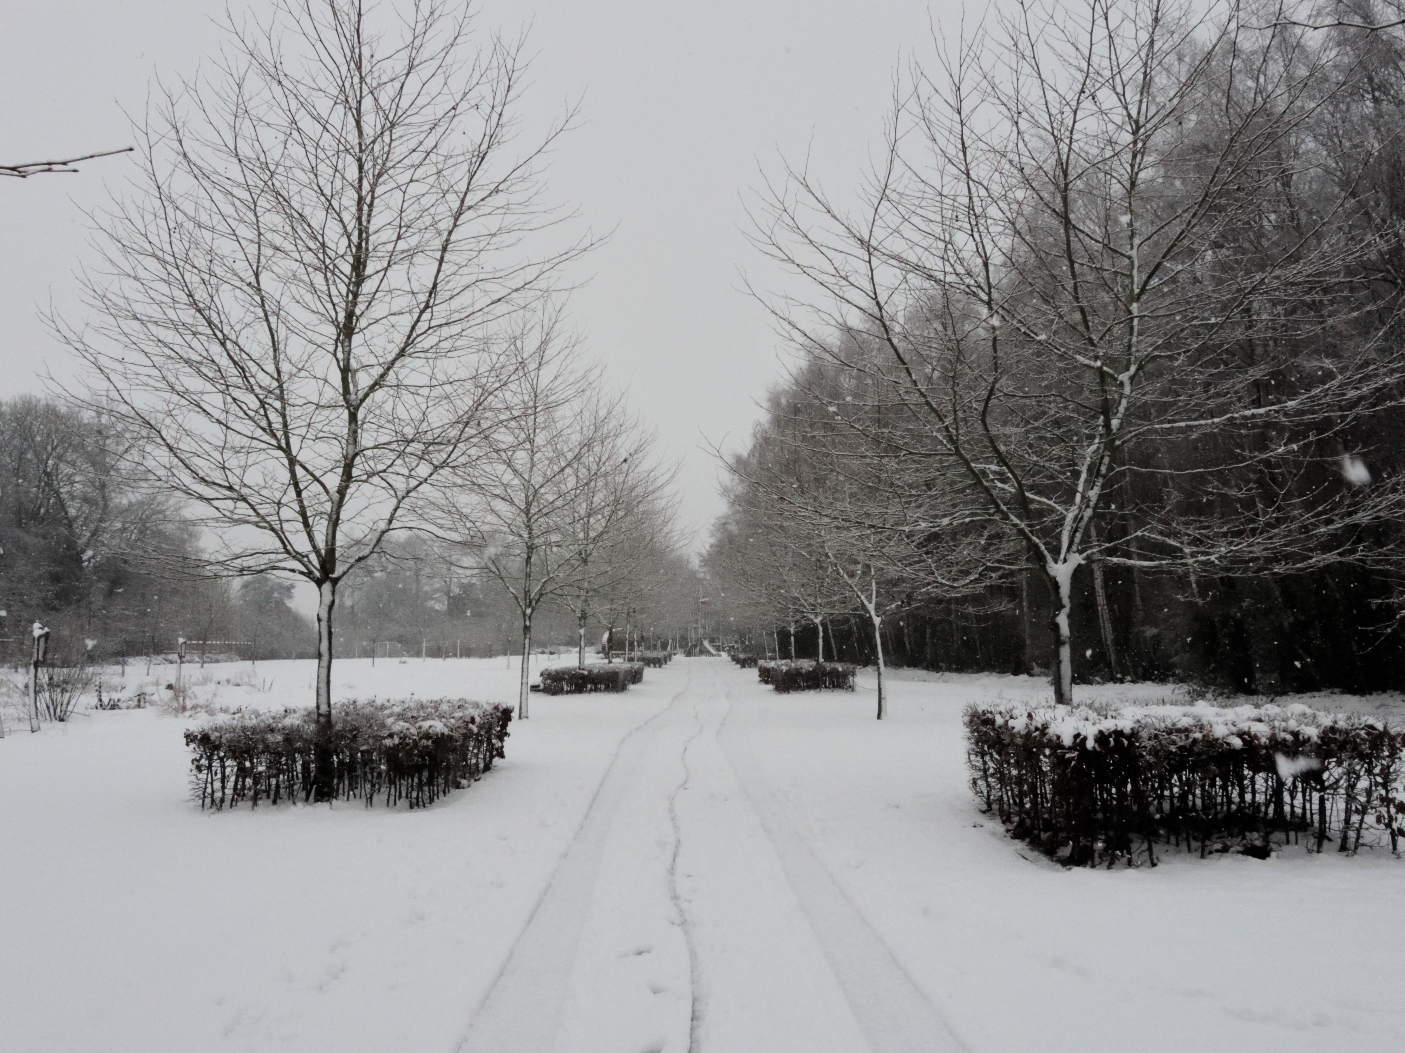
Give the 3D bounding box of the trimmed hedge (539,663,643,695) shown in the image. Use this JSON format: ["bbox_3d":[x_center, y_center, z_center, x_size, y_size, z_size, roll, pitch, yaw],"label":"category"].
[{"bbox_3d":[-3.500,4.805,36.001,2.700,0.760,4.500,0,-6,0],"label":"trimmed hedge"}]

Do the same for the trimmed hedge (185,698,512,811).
[{"bbox_3d":[-3.600,2.422,12.169,2.500,0.760,3.300,0,-6,0],"label":"trimmed hedge"}]

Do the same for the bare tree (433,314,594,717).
[{"bbox_3d":[-3.800,-0.250,23.843,3.800,8.400,3.800,0,-6,0],"label":"bare tree"}]

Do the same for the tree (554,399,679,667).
[{"bbox_3d":[-2.950,0.655,36.415,4.000,9.100,4.000,0,-6,0],"label":"tree"}]

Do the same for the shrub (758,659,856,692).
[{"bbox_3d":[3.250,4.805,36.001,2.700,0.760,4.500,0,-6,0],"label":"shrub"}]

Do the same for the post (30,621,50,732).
[{"bbox_3d":[-11.350,2.586,19.540,0.200,1.900,0.250,-5,-8,41],"label":"post"}]

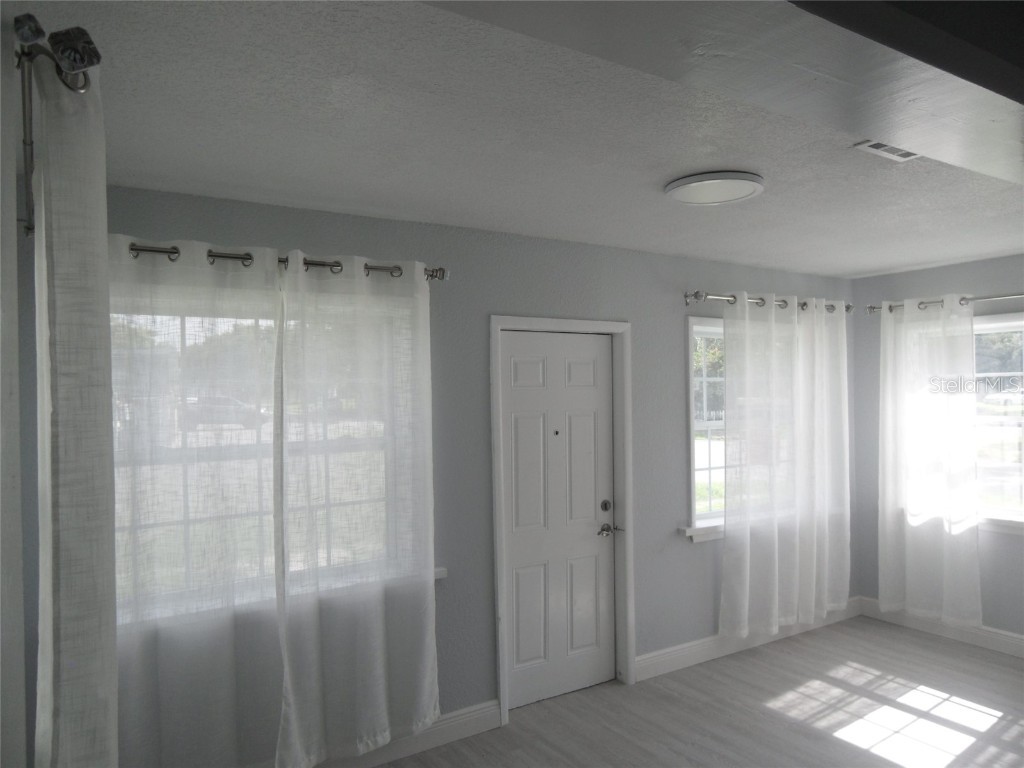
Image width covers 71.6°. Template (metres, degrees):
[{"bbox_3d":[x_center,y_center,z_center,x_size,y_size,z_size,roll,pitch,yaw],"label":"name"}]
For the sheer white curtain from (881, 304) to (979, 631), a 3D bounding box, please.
[{"bbox_3d":[2.776,0.501,4.776,0.120,2.175,0.635,0,-1,-33],"label":"sheer white curtain"}]

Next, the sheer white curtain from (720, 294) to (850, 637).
[{"bbox_3d":[1.834,0.508,4.698,1.342,2.165,0.120,0,-1,-33],"label":"sheer white curtain"}]

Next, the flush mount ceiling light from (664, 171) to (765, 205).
[{"bbox_3d":[0.796,-0.768,2.811,0.377,0.029,0.377,-1,-1,0],"label":"flush mount ceiling light"}]

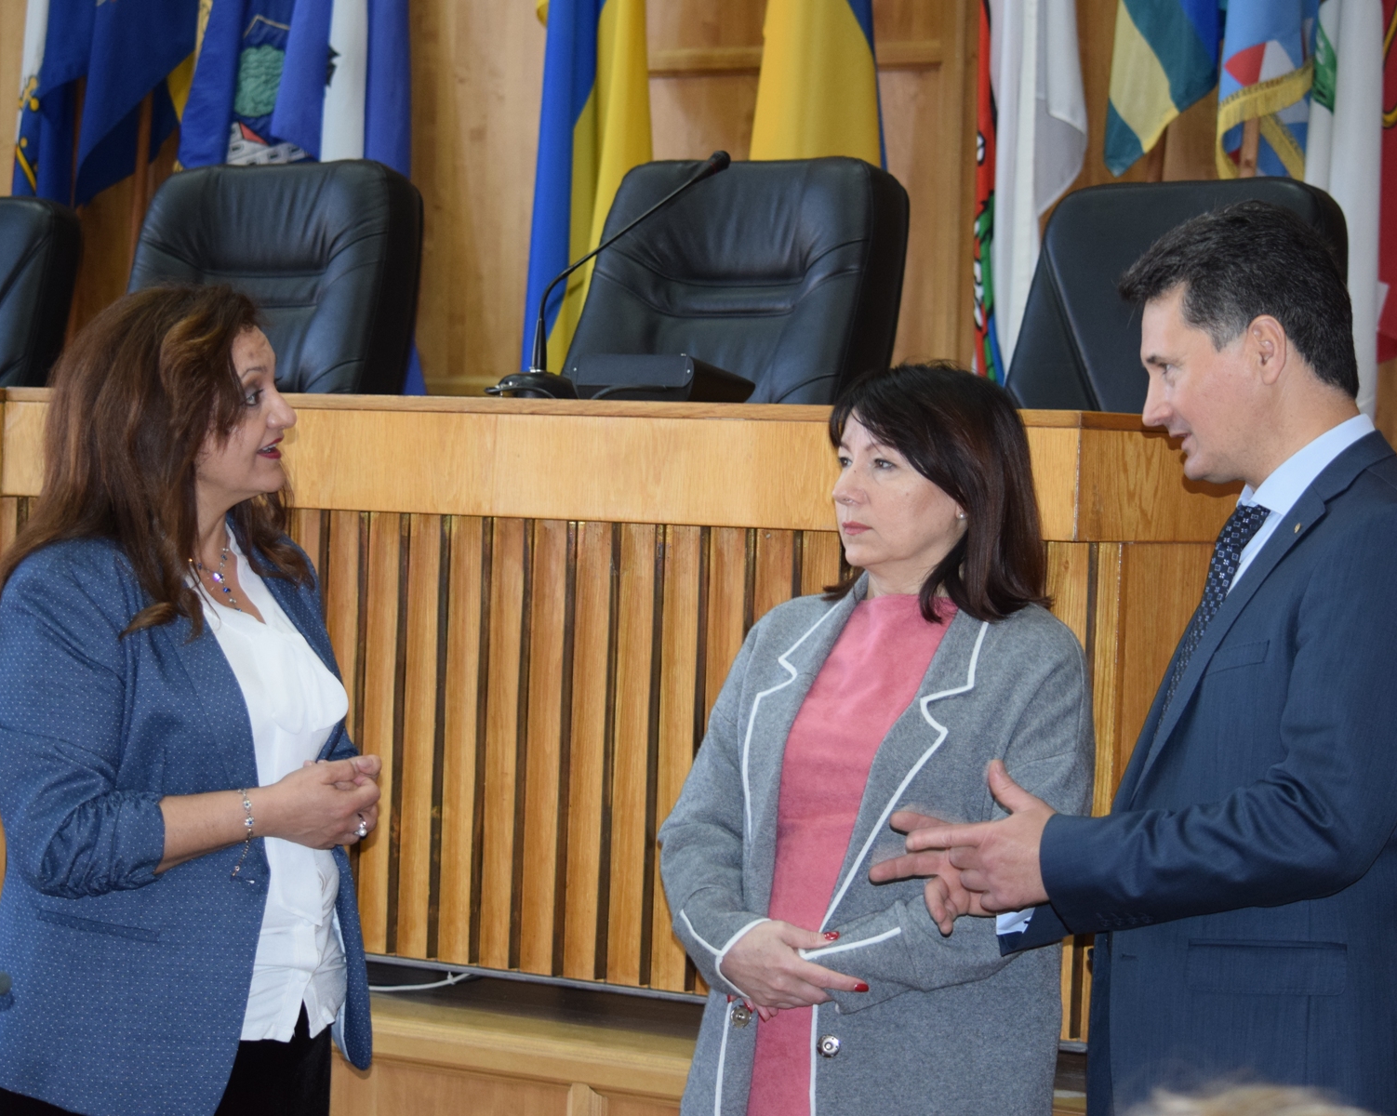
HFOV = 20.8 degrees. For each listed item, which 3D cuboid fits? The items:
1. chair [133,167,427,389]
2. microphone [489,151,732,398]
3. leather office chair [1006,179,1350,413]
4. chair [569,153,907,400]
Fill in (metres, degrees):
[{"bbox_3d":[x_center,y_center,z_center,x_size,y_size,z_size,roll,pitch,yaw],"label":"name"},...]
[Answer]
[{"bbox_3d":[-0.848,-0.067,6.213,0.640,1.205,0.700,3,1,32],"label":"chair"},{"bbox_3d":[-0.096,-0.385,5.184,0.360,0.340,0.120,1,1,-35],"label":"microphone"},{"bbox_3d":[0.590,0.012,5.588,0.640,1.177,0.700,3,1,36],"label":"leather office chair"},{"bbox_3d":[-0.061,-0.044,6.053,0.640,1.223,0.700,3,1,35],"label":"chair"}]

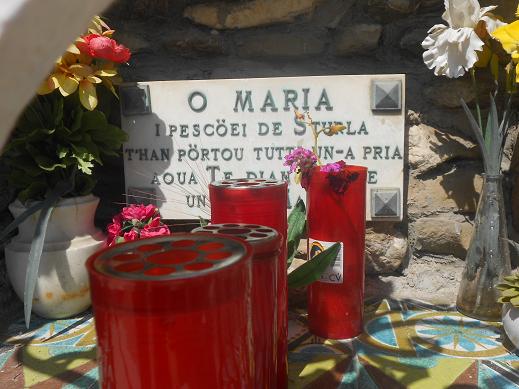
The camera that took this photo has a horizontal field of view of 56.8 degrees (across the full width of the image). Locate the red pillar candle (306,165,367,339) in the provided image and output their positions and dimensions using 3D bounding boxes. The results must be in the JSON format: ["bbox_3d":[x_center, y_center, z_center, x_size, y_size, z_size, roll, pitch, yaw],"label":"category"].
[{"bbox_3d":[0.096,0.068,0.599,0.072,0.203,0.072,0,8,7],"label":"red pillar candle"}]

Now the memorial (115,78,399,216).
[{"bbox_3d":[0.000,-0.062,0.686,0.400,0.200,0.030,0,8,7],"label":"memorial"}]

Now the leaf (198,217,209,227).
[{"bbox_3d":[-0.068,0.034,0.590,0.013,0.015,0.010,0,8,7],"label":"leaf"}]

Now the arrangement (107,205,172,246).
[{"bbox_3d":[-0.150,0.045,0.595,0.080,0.070,0.075,0,8,7],"label":"arrangement"}]

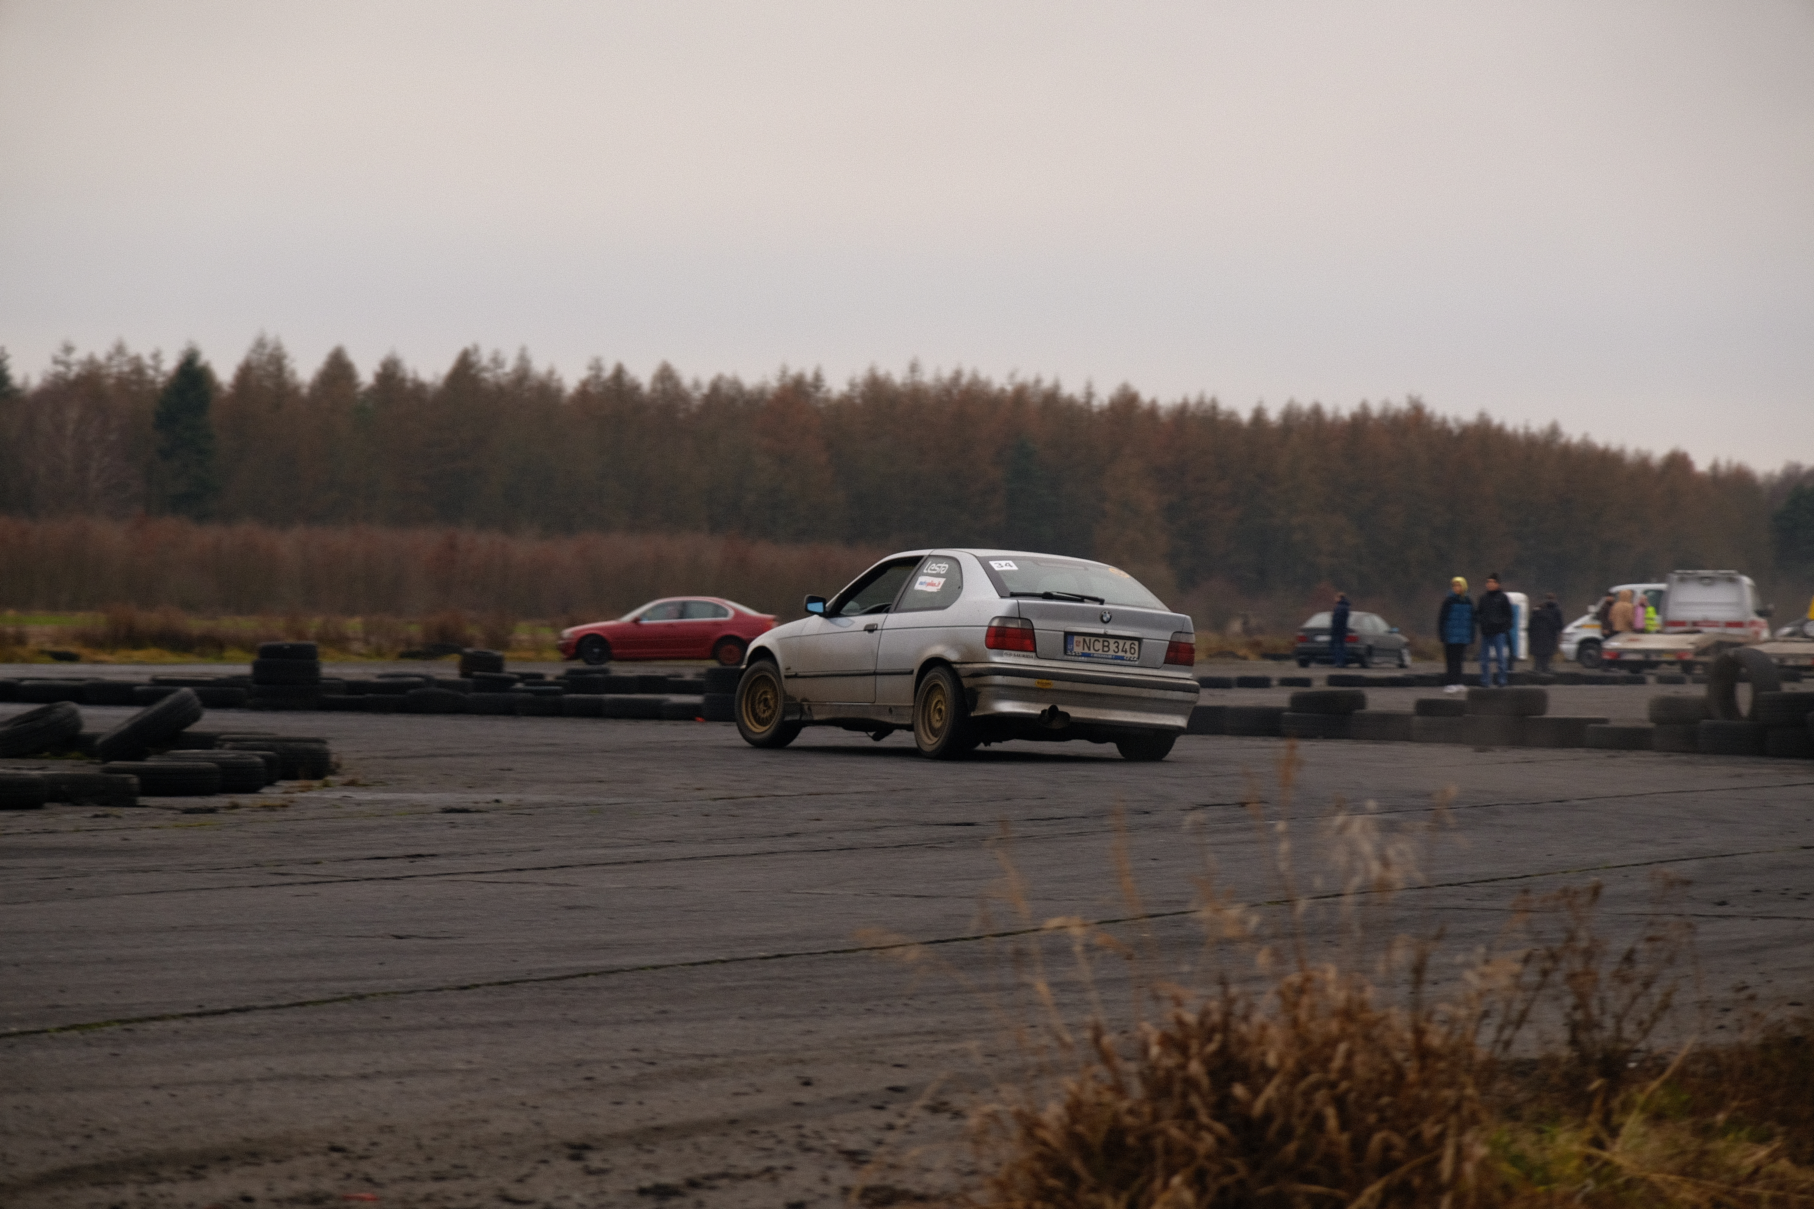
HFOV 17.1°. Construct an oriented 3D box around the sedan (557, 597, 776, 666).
[{"bbox_3d":[-4.911,0.548,124.200,4.470,1.400,1.740,1,0,-1],"label":"sedan"}]

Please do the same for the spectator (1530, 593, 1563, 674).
[{"bbox_3d":[14.144,0.635,133.800,0.600,1.770,0.420,1,0,-18],"label":"spectator"}]

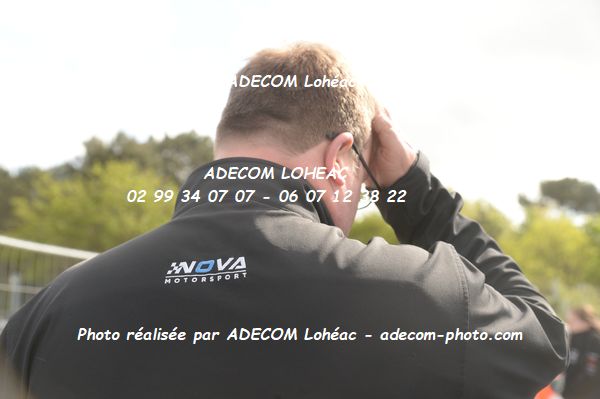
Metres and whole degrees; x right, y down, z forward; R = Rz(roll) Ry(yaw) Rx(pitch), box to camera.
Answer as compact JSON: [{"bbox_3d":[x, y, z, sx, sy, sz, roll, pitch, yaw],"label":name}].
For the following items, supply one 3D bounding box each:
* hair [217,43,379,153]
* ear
[{"bbox_3d":[0.003,-0.095,1.144,0.170,0.172,0.200,3,-29,37],"label":"hair"},{"bbox_3d":[0.044,-0.045,1.085,0.026,0.064,0.036,3,-17,19],"label":"ear"}]

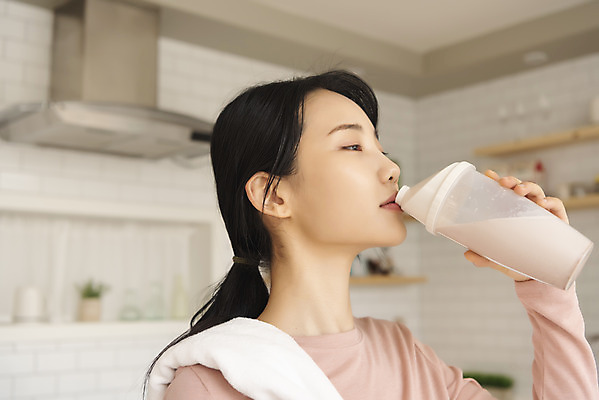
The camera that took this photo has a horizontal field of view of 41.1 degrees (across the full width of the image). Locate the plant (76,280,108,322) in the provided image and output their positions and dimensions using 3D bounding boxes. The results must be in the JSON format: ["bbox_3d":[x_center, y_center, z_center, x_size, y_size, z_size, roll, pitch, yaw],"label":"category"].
[{"bbox_3d":[-0.829,0.406,3.200,0.125,0.163,0.120,5,-8,-41],"label":"plant"}]

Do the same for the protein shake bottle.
[{"bbox_3d":[0.220,0.025,0.932,0.228,0.095,0.095,30,8,26],"label":"protein shake bottle"}]

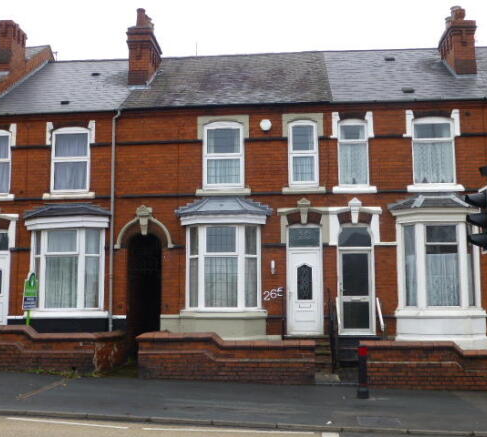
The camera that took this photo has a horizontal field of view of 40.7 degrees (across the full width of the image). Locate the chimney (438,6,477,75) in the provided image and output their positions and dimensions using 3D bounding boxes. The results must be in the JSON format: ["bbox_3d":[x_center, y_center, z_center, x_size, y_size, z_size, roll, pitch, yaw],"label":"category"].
[{"bbox_3d":[6.162,-4.896,18.928,0.670,2.160,1.840,-1,-7,5],"label":"chimney"}]

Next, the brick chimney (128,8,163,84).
[{"bbox_3d":[-2.935,-4.882,19.778,0.740,2.430,1.800,-1,-7,5],"label":"brick chimney"}]

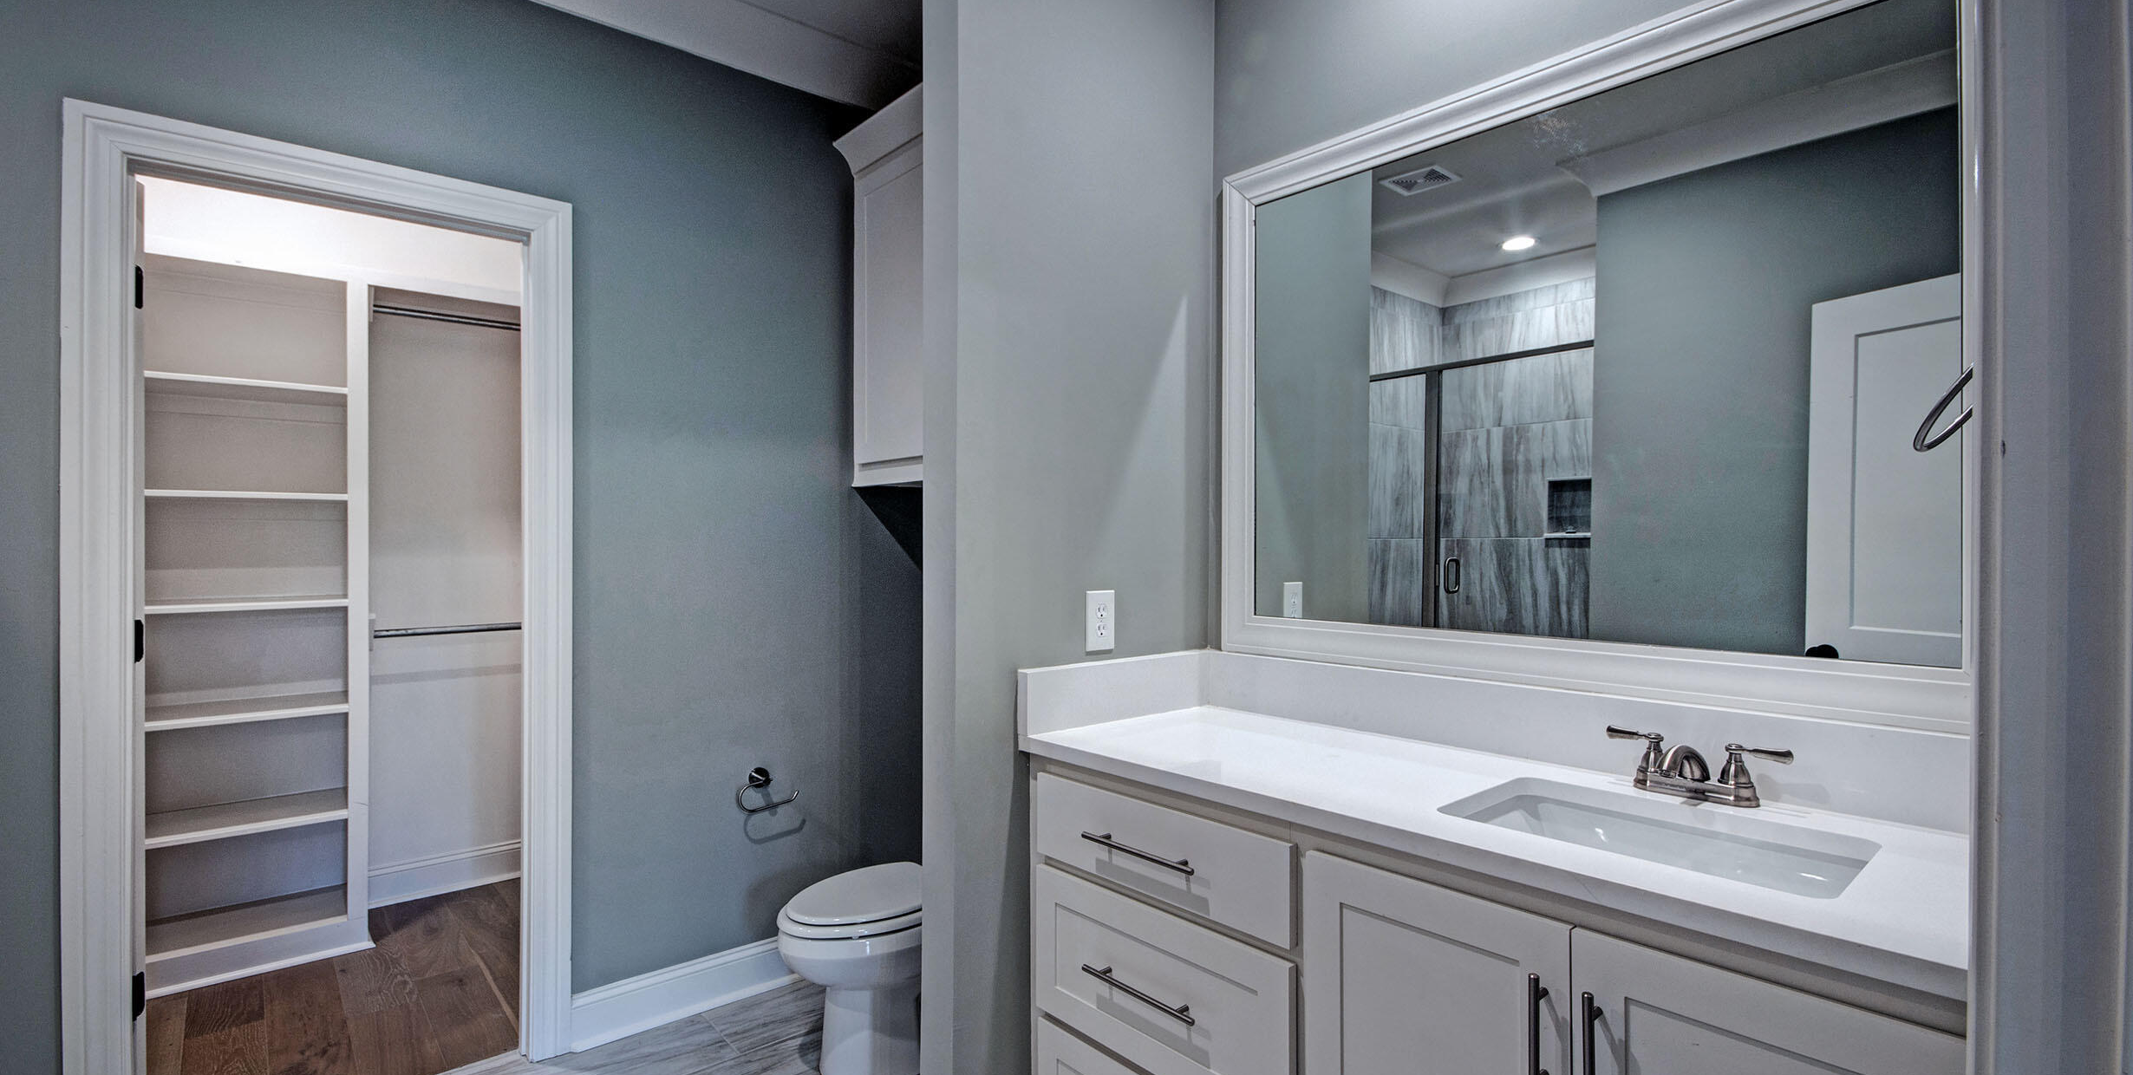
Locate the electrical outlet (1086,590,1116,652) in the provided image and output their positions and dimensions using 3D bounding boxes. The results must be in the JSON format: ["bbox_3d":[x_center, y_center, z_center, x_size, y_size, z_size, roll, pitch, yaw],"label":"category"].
[{"bbox_3d":[0.079,0.176,1.845,0.079,0.124,0.010,0,0,-40],"label":"electrical outlet"}]

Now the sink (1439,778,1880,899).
[{"bbox_3d":[0.758,0.455,1.166,0.280,0.150,0.450,0,0,-43],"label":"sink"}]

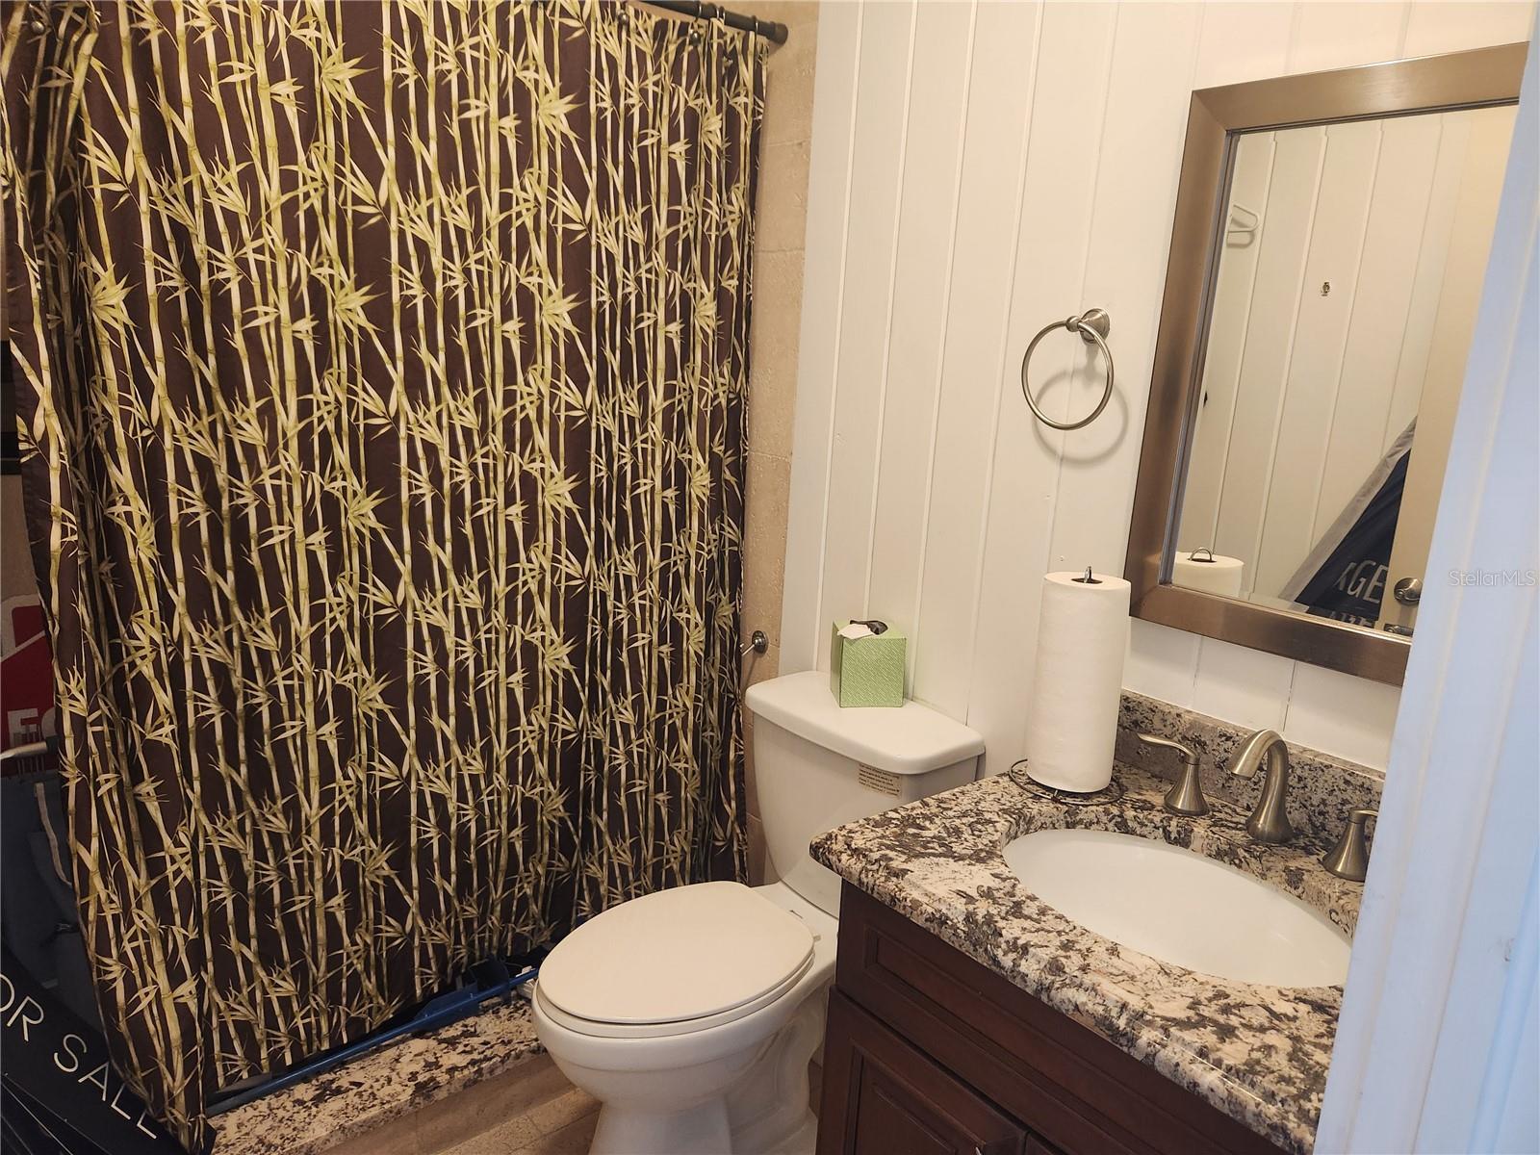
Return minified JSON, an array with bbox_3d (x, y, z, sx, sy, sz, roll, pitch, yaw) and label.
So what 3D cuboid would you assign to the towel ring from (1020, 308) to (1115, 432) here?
[{"bbox_3d":[0.447,-0.304,1.495,0.067,0.175,0.156,-7,16,-39],"label":"towel ring"}]

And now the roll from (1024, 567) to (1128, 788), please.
[{"bbox_3d":[0.420,0.140,1.395,0.113,0.278,0.113,3,13,-1],"label":"roll"}]

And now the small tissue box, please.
[{"bbox_3d":[0.173,0.156,1.830,0.110,0.127,0.107,1,13,-8],"label":"small tissue box"}]

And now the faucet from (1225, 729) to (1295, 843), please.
[{"bbox_3d":[0.601,0.256,1.252,0.155,0.150,0.055,-7,16,-39],"label":"faucet"}]

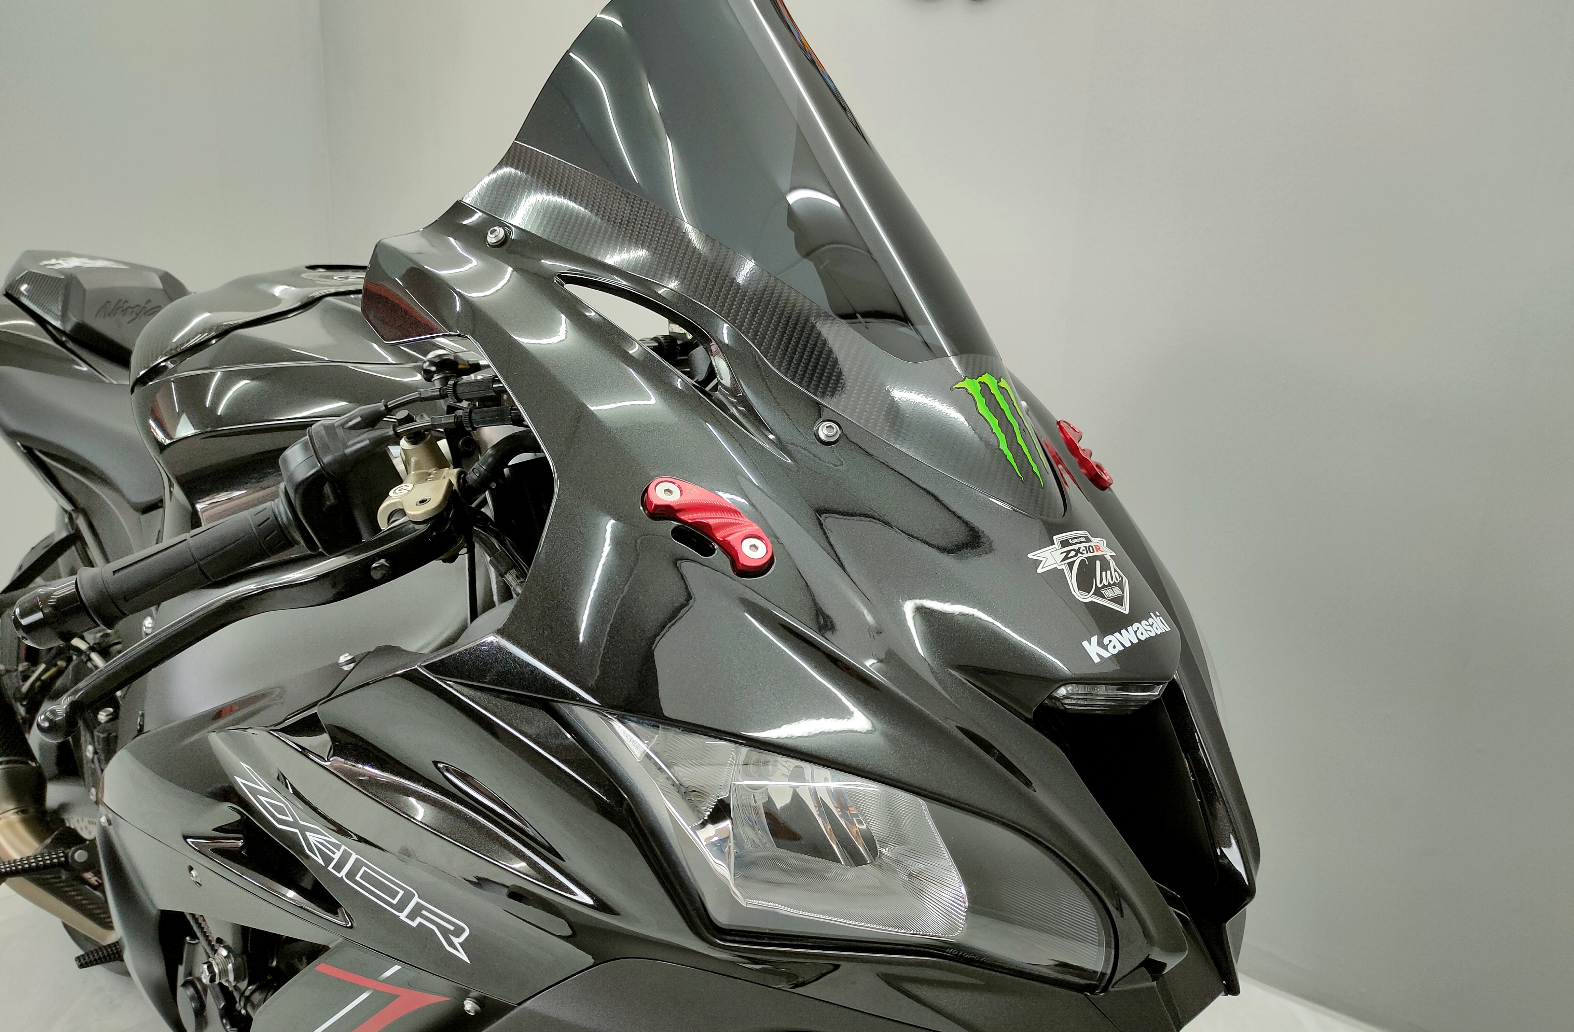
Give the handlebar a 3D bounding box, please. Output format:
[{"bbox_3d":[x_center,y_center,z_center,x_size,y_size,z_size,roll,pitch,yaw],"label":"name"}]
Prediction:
[{"bbox_3d":[-0.382,0.035,0.885,0.170,0.041,0.041,-23,16,-12],"label":"handlebar"}]

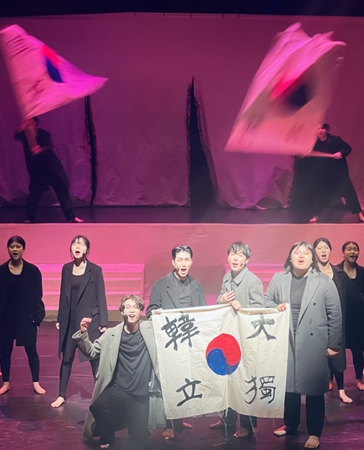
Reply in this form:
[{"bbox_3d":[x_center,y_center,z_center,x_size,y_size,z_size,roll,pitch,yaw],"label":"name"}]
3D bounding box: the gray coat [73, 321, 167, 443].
[{"bbox_3d":[-0.550,1.372,9.836,0.780,0.990,0.620,0,5,-3],"label":"gray coat"}]

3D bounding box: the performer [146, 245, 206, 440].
[{"bbox_3d":[-0.055,1.043,9.996,0.550,1.700,0.460,-1,6,-6],"label":"performer"}]

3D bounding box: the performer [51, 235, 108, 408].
[{"bbox_3d":[-1.009,0.946,11.025,0.560,1.660,0.500,0,5,0],"label":"performer"}]

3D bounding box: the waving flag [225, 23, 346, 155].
[{"bbox_3d":[1.553,-2.086,17.079,1.850,2.000,0.700,0,5,0],"label":"waving flag"}]

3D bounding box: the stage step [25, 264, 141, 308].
[{"bbox_3d":[-1.471,0.940,16.315,1.800,0.570,1.550,0,5,0],"label":"stage step"}]

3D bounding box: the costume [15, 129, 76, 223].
[{"bbox_3d":[-2.132,-0.784,17.304,0.980,1.460,0.500,-1,6,-11],"label":"costume"}]

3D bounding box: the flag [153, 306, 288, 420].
[{"bbox_3d":[0.330,1.180,9.521,1.170,1.000,0.200,0,4,5],"label":"flag"}]

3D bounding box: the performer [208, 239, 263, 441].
[{"bbox_3d":[0.484,1.027,9.860,0.500,1.690,0.500,1,5,18],"label":"performer"}]

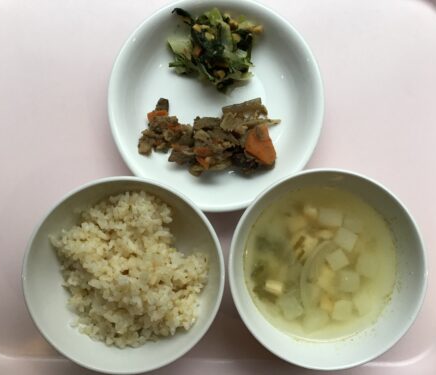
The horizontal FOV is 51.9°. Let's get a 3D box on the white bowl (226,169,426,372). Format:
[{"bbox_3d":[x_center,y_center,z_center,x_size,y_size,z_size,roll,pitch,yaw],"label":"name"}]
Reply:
[{"bbox_3d":[0.068,0.050,0.306,0.125,0.057,0.125,0,90,-1],"label":"white bowl"}]

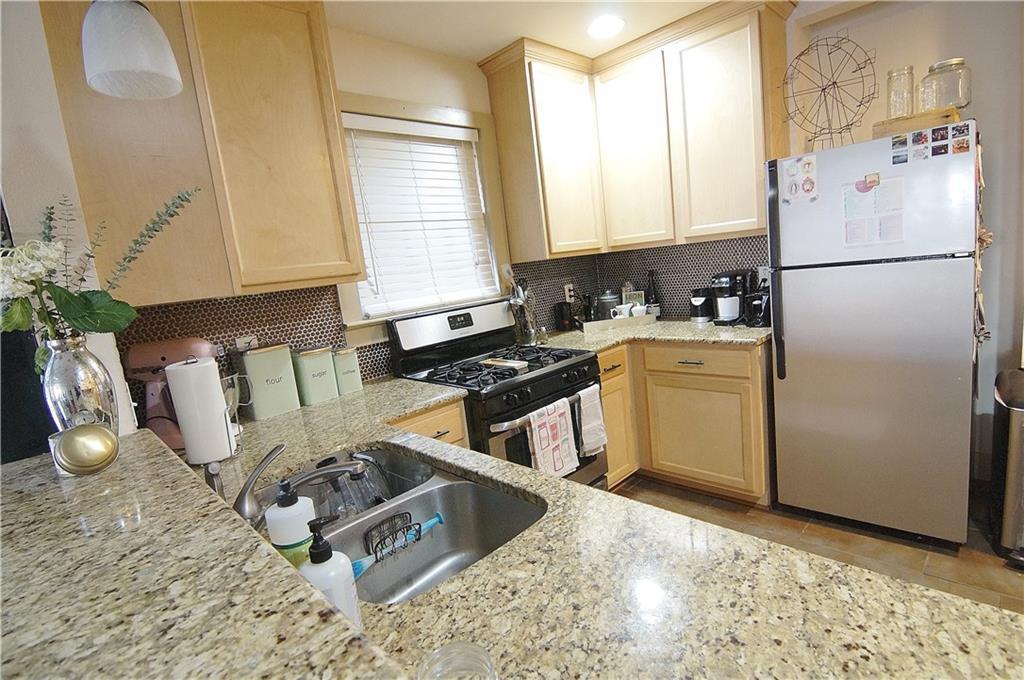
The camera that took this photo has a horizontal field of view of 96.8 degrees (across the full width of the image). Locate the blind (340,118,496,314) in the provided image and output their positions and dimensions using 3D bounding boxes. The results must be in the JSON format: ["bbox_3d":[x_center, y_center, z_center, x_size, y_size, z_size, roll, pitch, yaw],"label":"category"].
[{"bbox_3d":[-0.420,-0.630,2.314,0.061,0.923,0.851,2,11,45],"label":"blind"}]

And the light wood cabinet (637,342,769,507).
[{"bbox_3d":[1.149,0.383,2.562,0.643,0.847,0.597,2,11,45],"label":"light wood cabinet"}]

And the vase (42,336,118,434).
[{"bbox_3d":[-0.801,0.114,0.847,0.097,0.230,0.097,2,11,45],"label":"vase"}]

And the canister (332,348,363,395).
[{"bbox_3d":[-0.725,0.135,1.950,0.107,0.178,0.110,2,11,45],"label":"canister"}]

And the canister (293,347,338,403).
[{"bbox_3d":[-0.818,0.144,1.863,0.114,0.204,0.137,2,11,45],"label":"canister"}]

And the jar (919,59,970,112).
[{"bbox_3d":[1.647,-0.959,1.731,0.145,0.173,0.145,2,11,45],"label":"jar"}]

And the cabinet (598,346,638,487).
[{"bbox_3d":[0.372,0.455,2.678,0.612,0.847,0.371,2,11,45],"label":"cabinet"}]

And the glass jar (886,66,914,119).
[{"bbox_3d":[1.555,-0.974,1.820,0.088,0.199,0.088,2,11,45],"label":"glass jar"}]

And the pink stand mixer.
[{"bbox_3d":[-1.021,0.150,1.477,0.345,0.345,0.225,-9,8,-19],"label":"pink stand mixer"}]

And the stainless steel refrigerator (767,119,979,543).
[{"bbox_3d":[1.671,-0.008,2.098,0.653,1.629,0.683,2,11,45],"label":"stainless steel refrigerator"}]

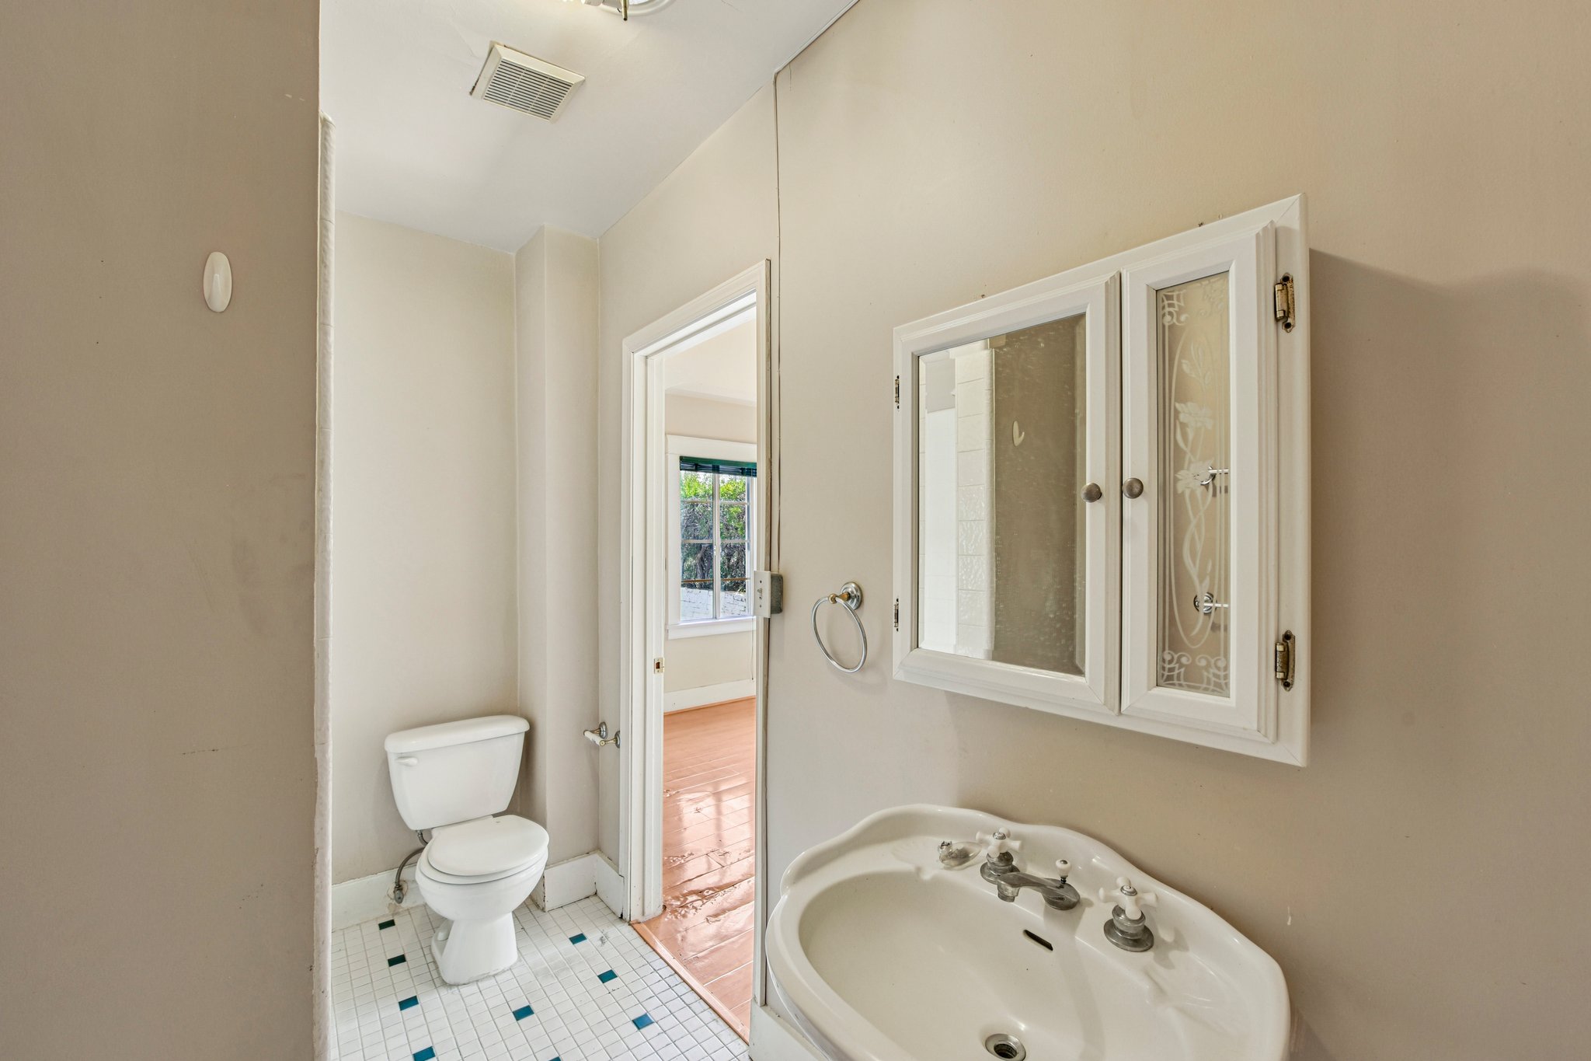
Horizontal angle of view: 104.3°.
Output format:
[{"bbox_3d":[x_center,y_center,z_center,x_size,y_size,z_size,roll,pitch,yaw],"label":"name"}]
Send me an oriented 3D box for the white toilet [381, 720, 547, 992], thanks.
[{"bbox_3d":[-1.112,1.098,2.161,0.490,0.705,0.720,0,0,-38],"label":"white toilet"}]

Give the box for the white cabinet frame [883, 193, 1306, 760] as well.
[{"bbox_3d":[0.406,-0.052,0.939,0.130,0.640,0.588,0,0,-41],"label":"white cabinet frame"}]

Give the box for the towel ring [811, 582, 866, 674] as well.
[{"bbox_3d":[0.098,0.213,1.341,0.075,0.198,0.165,0,0,-41],"label":"towel ring"}]

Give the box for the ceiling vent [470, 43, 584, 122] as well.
[{"bbox_3d":[-0.696,-1.131,1.597,0.212,0.030,0.227,0,0,-36],"label":"ceiling vent"}]

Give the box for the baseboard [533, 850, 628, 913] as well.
[{"bbox_3d":[-0.801,1.358,2.332,0.230,0.180,0.300,0,0,-38],"label":"baseboard"}]

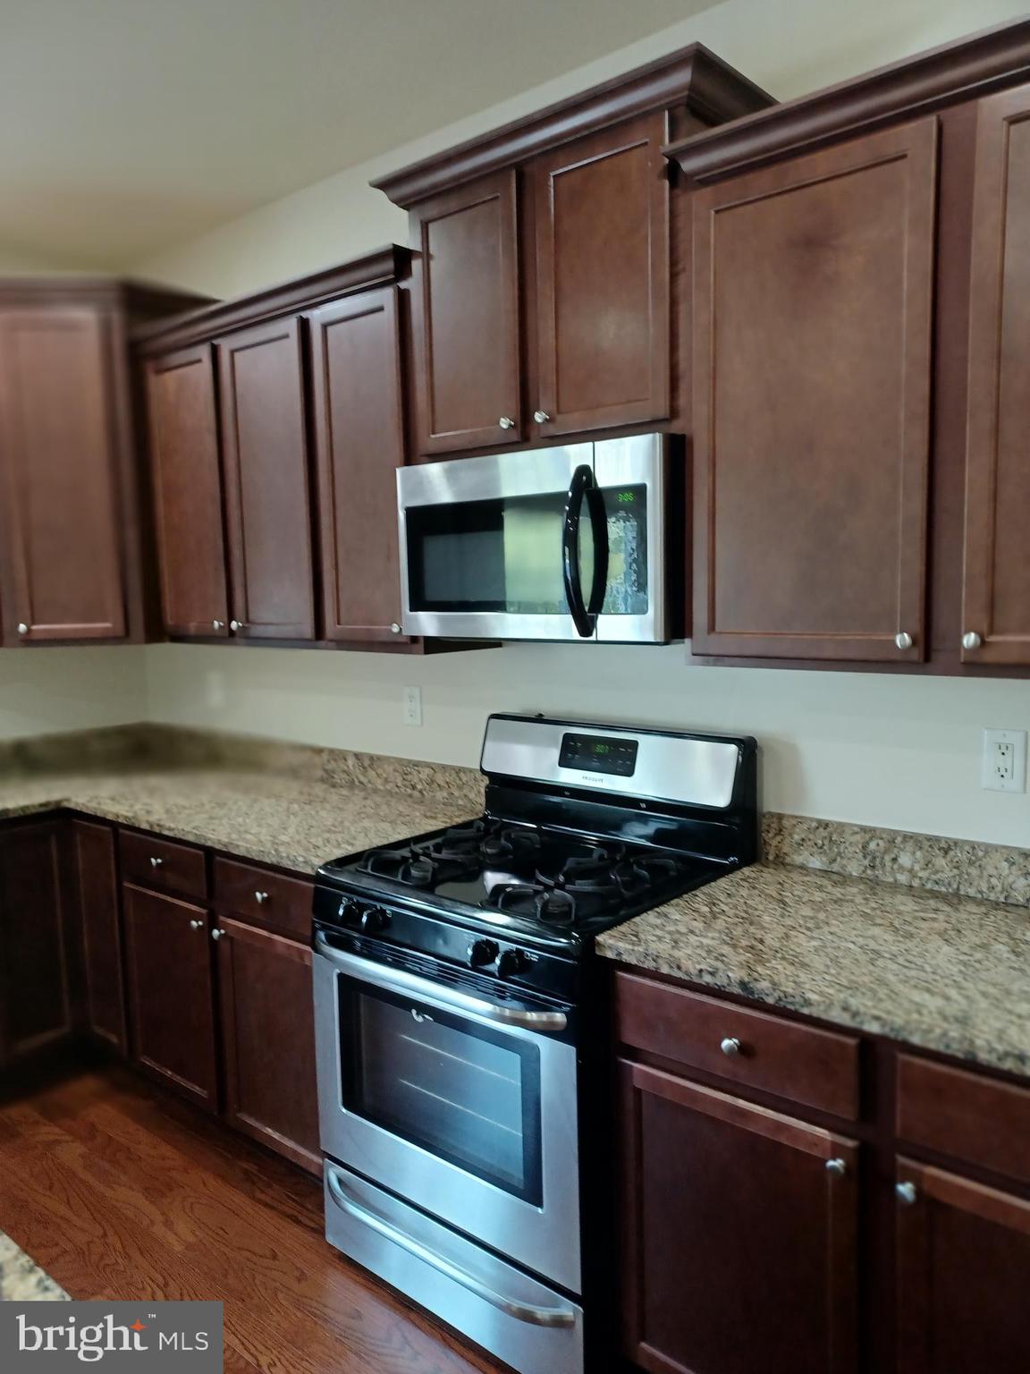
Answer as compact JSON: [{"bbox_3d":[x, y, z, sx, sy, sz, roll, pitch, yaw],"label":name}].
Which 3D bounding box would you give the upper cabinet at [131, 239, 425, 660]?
[{"bbox_3d":[-0.611,-0.602,2.906,1.229,0.960,0.370,4,8,40],"label":"upper cabinet"}]

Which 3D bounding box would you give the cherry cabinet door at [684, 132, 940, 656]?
[{"bbox_3d":[0.515,-0.483,1.761,0.441,0.861,0.021,4,8,41],"label":"cherry cabinet door"}]

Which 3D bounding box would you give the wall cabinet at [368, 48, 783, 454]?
[{"bbox_3d":[0.123,-0.856,2.234,0.883,0.661,0.380,4,8,40],"label":"wall cabinet"}]

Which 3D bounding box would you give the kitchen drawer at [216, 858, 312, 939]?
[{"bbox_3d":[-0.458,0.502,2.677,0.434,0.136,0.517,4,8,40],"label":"kitchen drawer"}]

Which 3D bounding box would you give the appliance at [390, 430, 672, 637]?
[{"bbox_3d":[0.126,-0.316,2.282,0.740,0.408,0.410,4,8,40],"label":"appliance"}]

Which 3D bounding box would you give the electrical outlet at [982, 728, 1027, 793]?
[{"bbox_3d":[0.942,0.142,1.907,0.076,0.117,0.008,4,8,40],"label":"electrical outlet"}]

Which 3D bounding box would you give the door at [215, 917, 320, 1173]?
[{"bbox_3d":[-0.599,0.904,2.522,0.463,0.573,0.021,4,8,41],"label":"door"}]

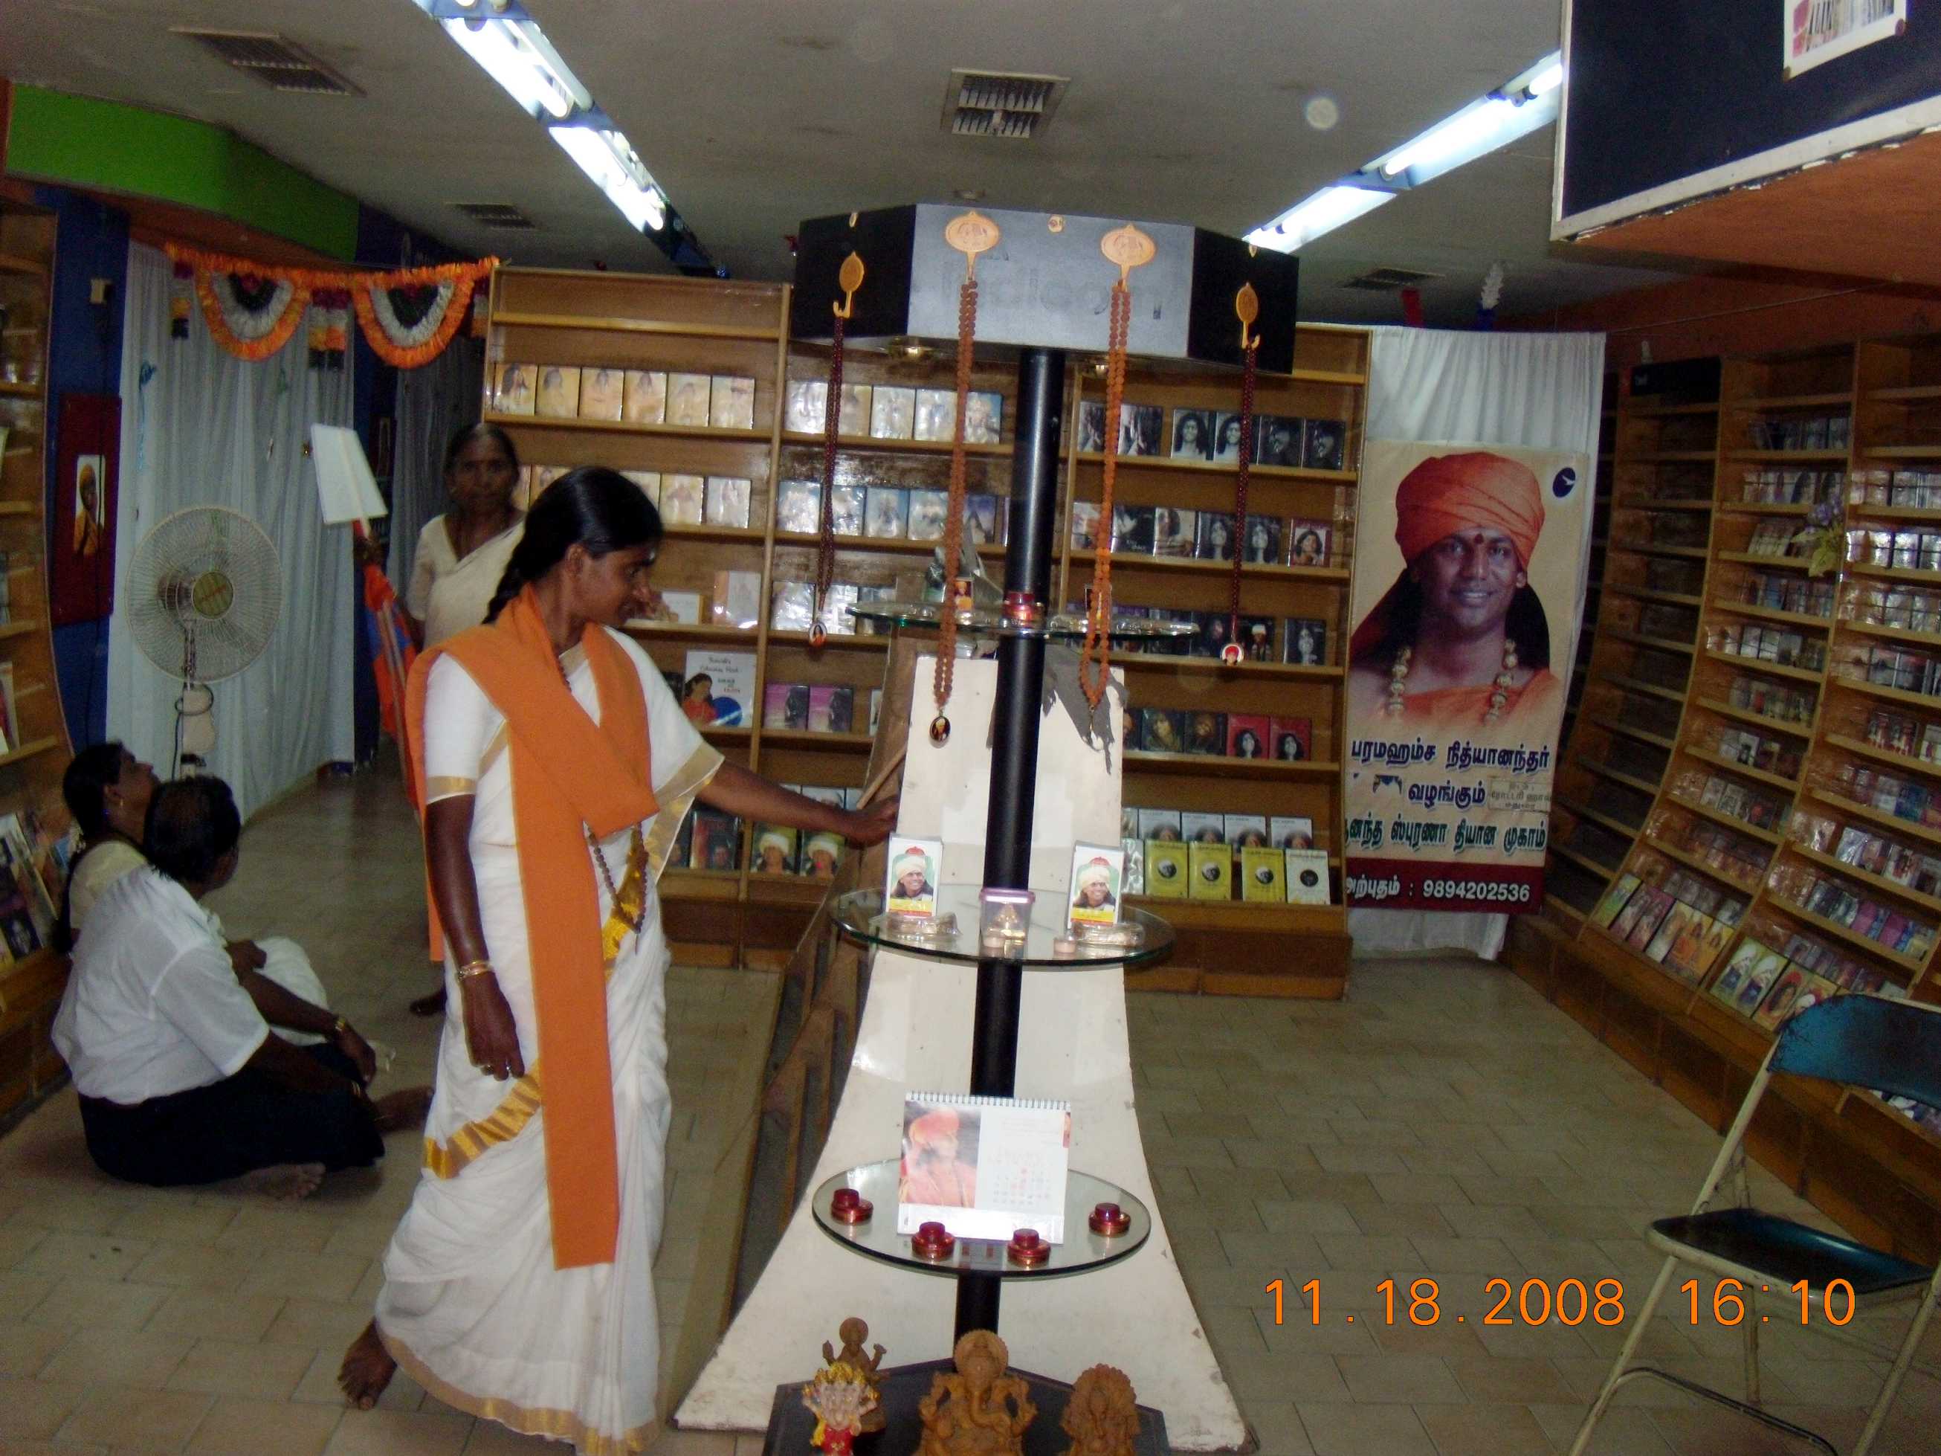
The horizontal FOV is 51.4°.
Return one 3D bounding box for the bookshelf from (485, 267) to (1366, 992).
[{"bbox_3d":[-0.159,-0.297,6.295,2.735,2.060,0.550,3,7,-3],"label":"bookshelf"}]

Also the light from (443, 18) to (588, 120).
[{"bbox_3d":[-1.089,-1.635,4.999,0.200,0.090,1.220,3,7,-3],"label":"light"}]

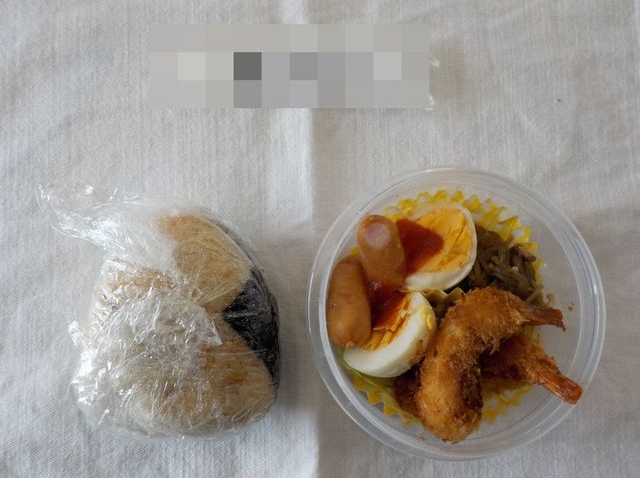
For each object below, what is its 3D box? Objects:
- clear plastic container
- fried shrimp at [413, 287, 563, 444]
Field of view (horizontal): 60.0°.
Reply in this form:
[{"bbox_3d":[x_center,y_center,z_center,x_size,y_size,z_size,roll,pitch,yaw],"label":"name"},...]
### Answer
[{"bbox_3d":[0.062,0.032,0.258,0.135,0.038,0.135,0,83,0],"label":"clear plastic container"},{"bbox_3d":[0.069,0.050,0.240,0.079,0.028,0.047,-45,85,-5],"label":"fried shrimp"}]

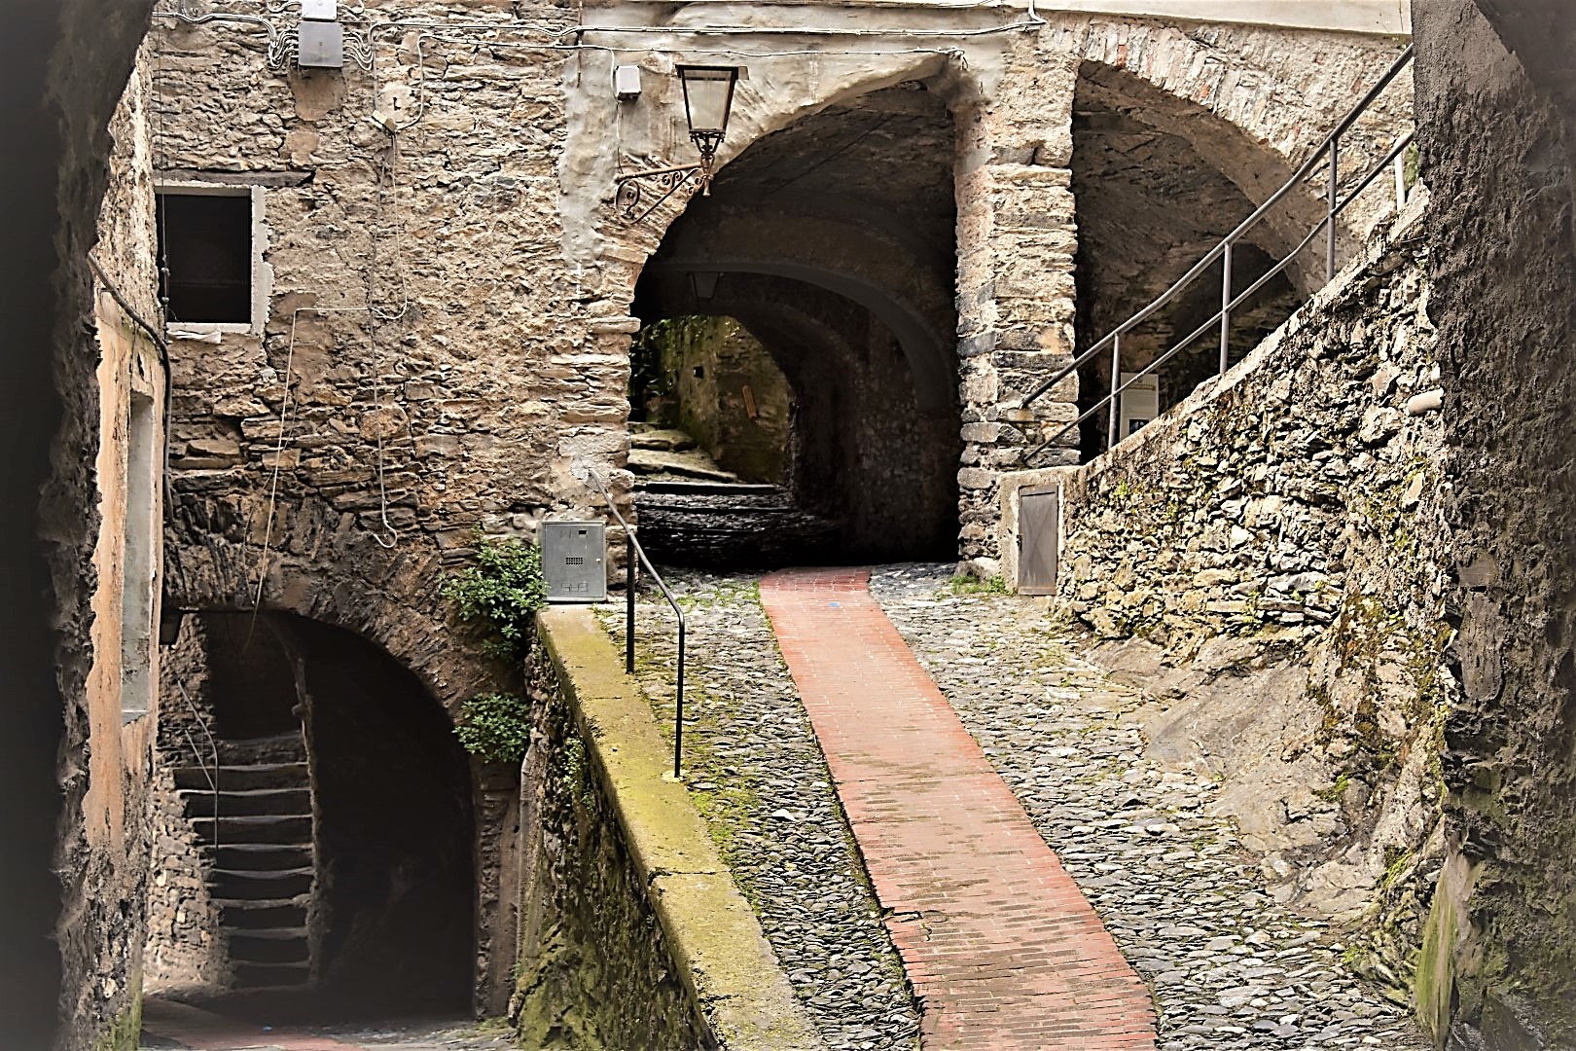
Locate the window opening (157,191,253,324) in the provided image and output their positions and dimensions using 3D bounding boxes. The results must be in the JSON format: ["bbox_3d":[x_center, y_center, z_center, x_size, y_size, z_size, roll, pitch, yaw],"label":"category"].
[{"bbox_3d":[-4.349,-1.992,16.600,0.730,1.000,0.300,0,-1,-6],"label":"window opening"}]

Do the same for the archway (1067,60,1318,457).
[{"bbox_3d":[3.061,-1.969,18.792,2.050,3.200,3.000,0,-1,-6],"label":"archway"}]

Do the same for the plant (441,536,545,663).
[{"bbox_3d":[-2.155,0.517,16.450,0.780,0.920,0.550,0,-1,-6],"label":"plant"}]

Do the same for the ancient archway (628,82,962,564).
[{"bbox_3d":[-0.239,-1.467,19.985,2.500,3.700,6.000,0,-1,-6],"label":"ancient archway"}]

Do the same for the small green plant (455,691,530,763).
[{"bbox_3d":[-2.179,1.493,16.500,0.560,0.540,0.420,0,-1,-6],"label":"small green plant"}]

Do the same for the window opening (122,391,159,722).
[{"bbox_3d":[-4.487,0.215,14.986,0.270,2.180,1.000,0,-1,-7],"label":"window opening"}]

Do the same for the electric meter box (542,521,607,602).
[{"bbox_3d":[-1.603,0.269,16.800,0.490,0.610,0.220,0,-1,-6],"label":"electric meter box"}]

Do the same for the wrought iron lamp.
[{"bbox_3d":[-0.814,-2.822,16.500,0.910,1.160,0.600,0,-1,-6],"label":"wrought iron lamp"}]

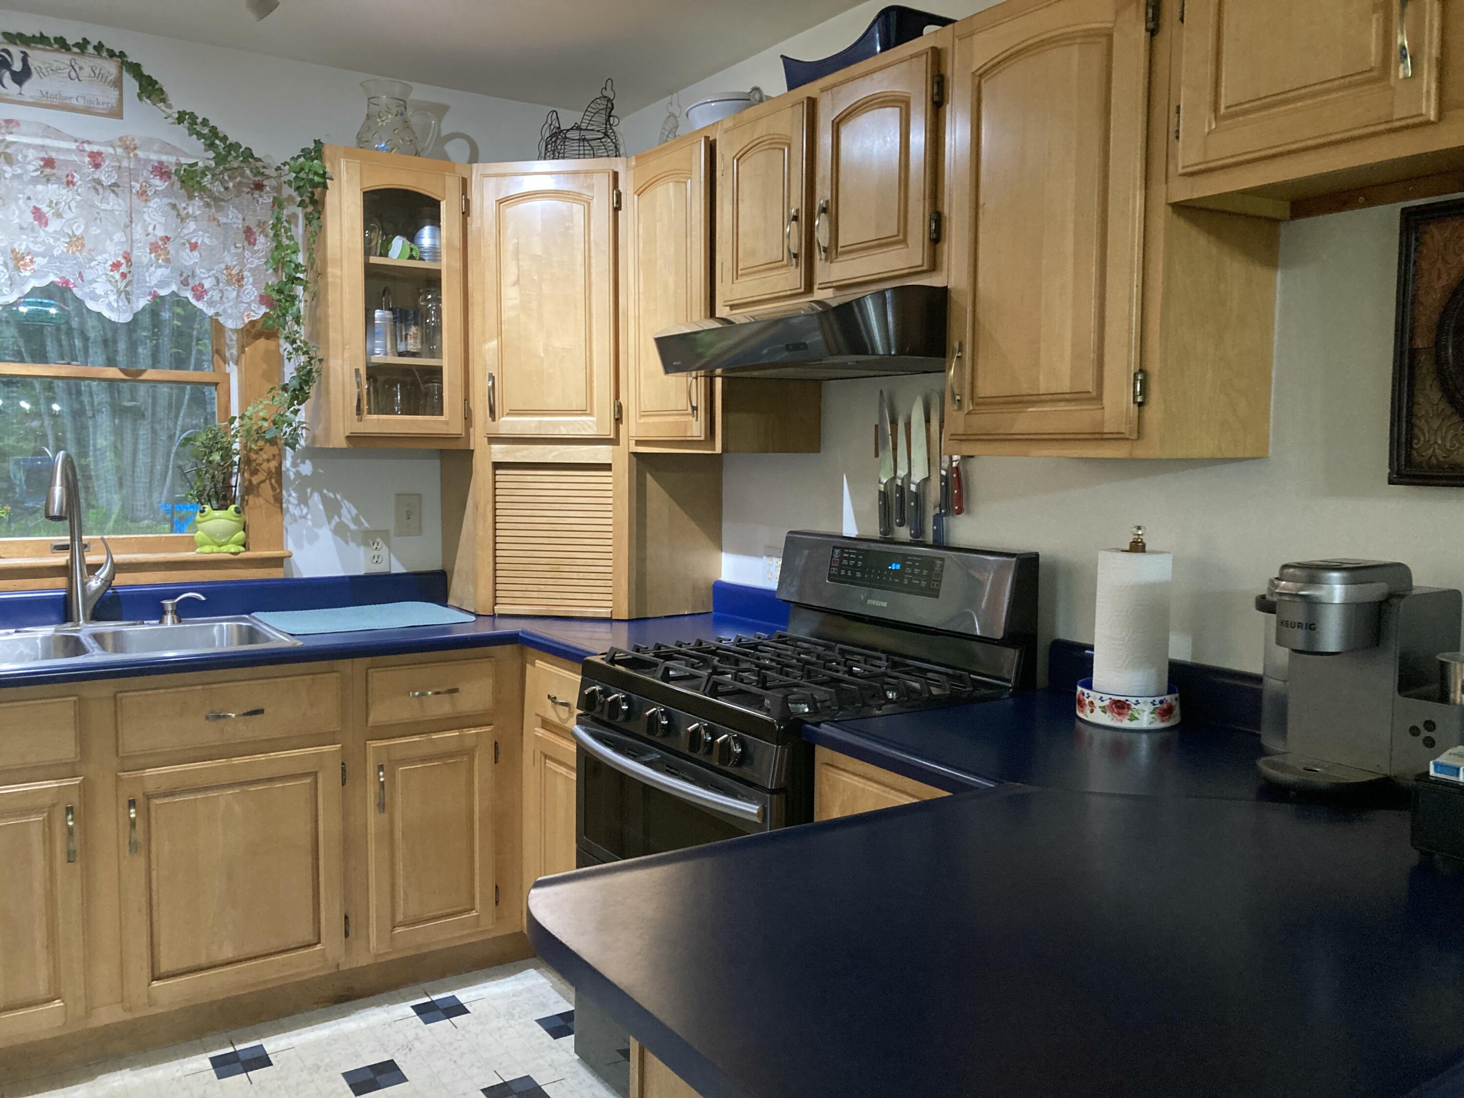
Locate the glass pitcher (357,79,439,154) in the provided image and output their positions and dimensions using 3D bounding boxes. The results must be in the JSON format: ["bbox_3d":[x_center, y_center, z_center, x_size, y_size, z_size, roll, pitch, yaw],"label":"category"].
[{"bbox_3d":[-0.908,-1.145,3.210,0.222,0.212,0.170,-3,6,-33],"label":"glass pitcher"}]

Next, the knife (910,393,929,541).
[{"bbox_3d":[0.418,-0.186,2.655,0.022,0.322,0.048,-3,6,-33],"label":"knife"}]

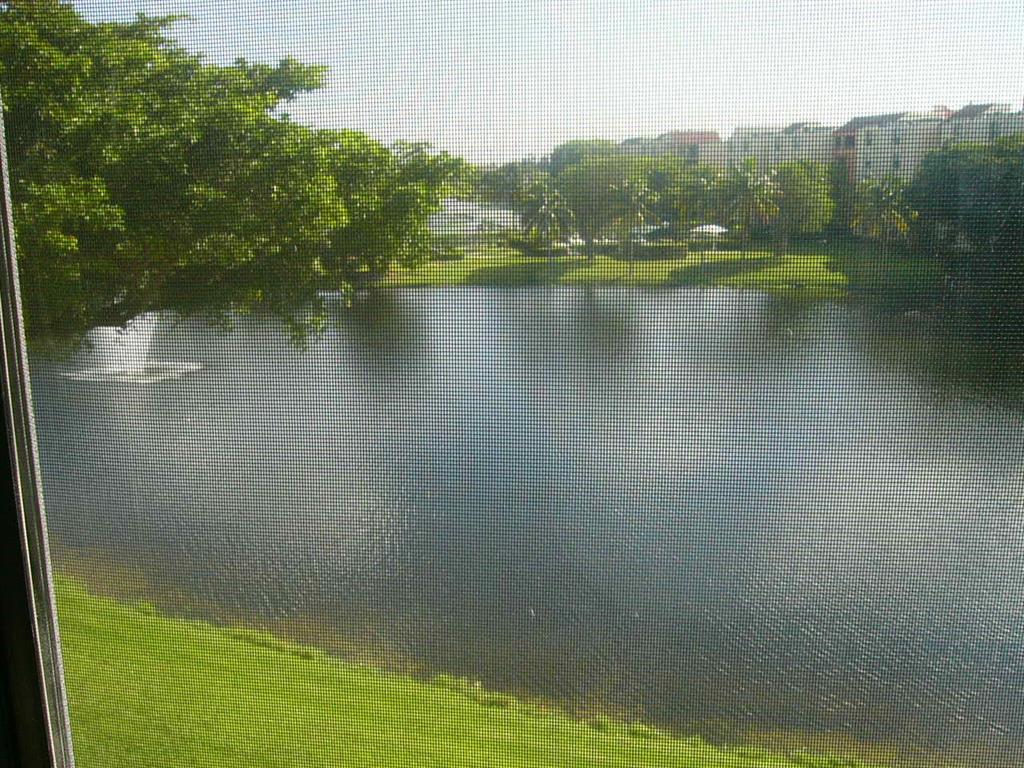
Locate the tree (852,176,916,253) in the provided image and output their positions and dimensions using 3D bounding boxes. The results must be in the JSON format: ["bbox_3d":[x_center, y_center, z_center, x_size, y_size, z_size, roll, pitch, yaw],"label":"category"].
[{"bbox_3d":[29.846,-13.559,82.959,5.300,6.010,5.200,0,11,0],"label":"tree"}]

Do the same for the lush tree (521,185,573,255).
[{"bbox_3d":[2.745,-12.701,80.071,4.400,5.660,4.400,0,11,0],"label":"lush tree"}]

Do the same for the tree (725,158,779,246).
[{"bbox_3d":[18.477,-13.660,79.878,4.500,7.300,4.500,0,11,0],"label":"tree"}]

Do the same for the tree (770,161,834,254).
[{"bbox_3d":[22.694,-13.716,80.886,5.300,7.320,5.300,0,11,0],"label":"tree"}]

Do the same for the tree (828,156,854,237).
[{"bbox_3d":[28.768,-15.773,90.673,4.200,7.770,4.200,0,11,0],"label":"tree"}]

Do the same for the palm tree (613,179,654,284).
[{"bbox_3d":[7.969,-9.988,67.357,3.200,6.380,3.200,0,11,0],"label":"palm tree"}]

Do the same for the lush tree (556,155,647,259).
[{"bbox_3d":[6.734,-13.317,77.906,7.000,7.720,6.800,0,11,0],"label":"lush tree"}]

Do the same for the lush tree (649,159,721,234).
[{"bbox_3d":[14.454,-14.967,86.755,5.800,7.350,5.500,0,11,0],"label":"lush tree"}]

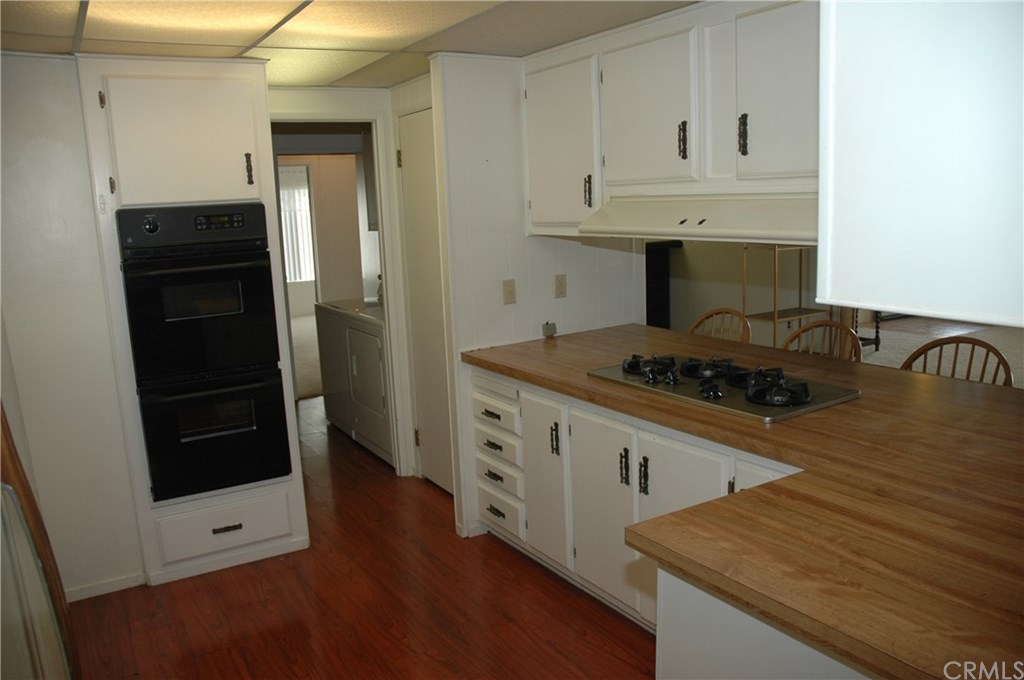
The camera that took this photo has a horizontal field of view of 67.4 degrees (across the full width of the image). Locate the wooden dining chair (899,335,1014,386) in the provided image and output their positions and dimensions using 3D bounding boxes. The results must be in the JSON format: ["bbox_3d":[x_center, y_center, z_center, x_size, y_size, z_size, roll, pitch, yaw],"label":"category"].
[{"bbox_3d":[1.515,0.517,2.885,0.480,1.030,0.450,-8,11,-31],"label":"wooden dining chair"}]

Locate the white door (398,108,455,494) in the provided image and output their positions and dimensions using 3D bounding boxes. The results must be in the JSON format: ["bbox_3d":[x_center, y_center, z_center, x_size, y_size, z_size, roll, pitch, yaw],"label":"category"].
[{"bbox_3d":[-0.381,-0.175,4.161,0.040,2.085,0.690,-8,11,-31],"label":"white door"}]

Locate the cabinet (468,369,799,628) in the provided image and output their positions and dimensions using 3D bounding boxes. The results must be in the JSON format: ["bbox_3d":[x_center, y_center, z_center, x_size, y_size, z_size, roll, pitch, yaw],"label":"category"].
[{"bbox_3d":[0.626,0.616,3.119,0.620,0.820,1.960,-8,11,-31],"label":"cabinet"}]

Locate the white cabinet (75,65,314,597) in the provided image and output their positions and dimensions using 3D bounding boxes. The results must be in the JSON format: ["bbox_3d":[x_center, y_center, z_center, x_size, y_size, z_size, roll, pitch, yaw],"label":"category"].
[{"bbox_3d":[-1.493,-0.094,3.599,0.720,2.245,0.600,-8,11,-31],"label":"white cabinet"}]

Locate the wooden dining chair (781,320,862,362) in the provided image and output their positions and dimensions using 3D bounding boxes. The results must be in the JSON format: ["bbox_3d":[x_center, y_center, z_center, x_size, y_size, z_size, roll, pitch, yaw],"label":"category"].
[{"bbox_3d":[1.202,0.447,3.374,0.480,1.030,0.440,-8,11,-31],"label":"wooden dining chair"}]

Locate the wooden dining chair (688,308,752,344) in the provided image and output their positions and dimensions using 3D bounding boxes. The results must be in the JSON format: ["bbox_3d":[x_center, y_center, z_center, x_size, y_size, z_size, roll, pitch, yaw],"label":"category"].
[{"bbox_3d":[0.889,0.377,3.863,0.480,1.030,0.440,-8,11,-31],"label":"wooden dining chair"}]

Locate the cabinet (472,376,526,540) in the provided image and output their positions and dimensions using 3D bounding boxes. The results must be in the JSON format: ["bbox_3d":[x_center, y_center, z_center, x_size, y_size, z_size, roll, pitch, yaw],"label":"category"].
[{"bbox_3d":[0.196,0.529,3.759,0.595,0.745,0.420,-8,11,-31],"label":"cabinet"}]

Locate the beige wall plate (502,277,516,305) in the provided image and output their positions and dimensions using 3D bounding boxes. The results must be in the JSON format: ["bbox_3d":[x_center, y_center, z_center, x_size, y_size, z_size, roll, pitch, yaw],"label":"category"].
[{"bbox_3d":[-0.008,-0.228,3.668,0.072,0.116,0.008,-9,12,-32],"label":"beige wall plate"}]

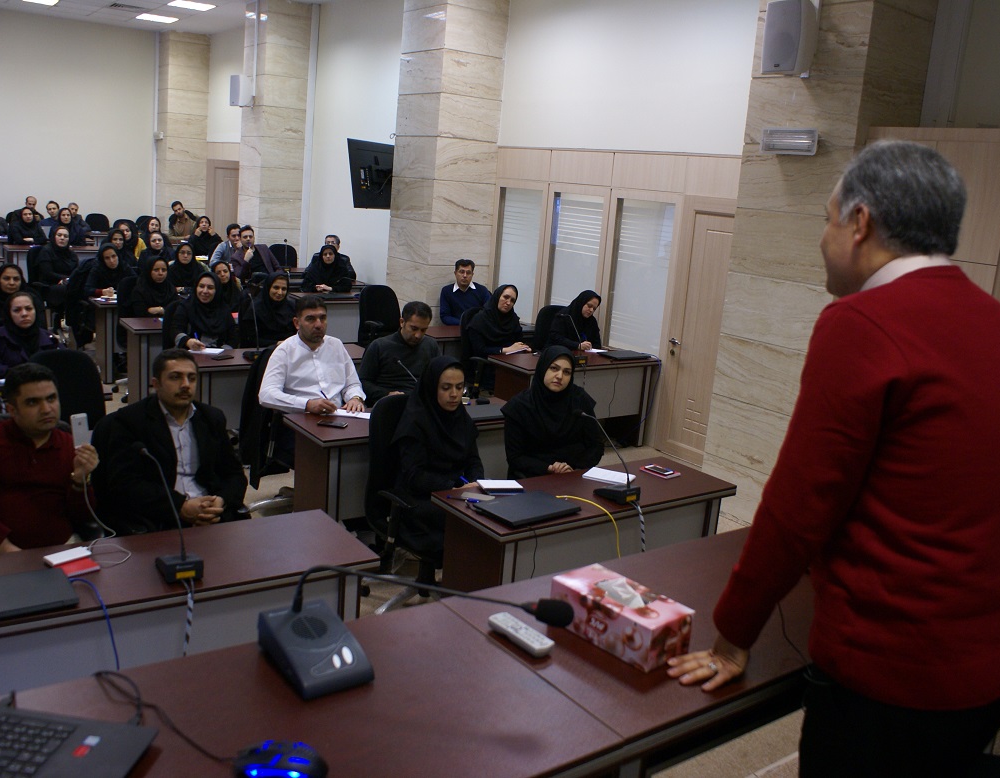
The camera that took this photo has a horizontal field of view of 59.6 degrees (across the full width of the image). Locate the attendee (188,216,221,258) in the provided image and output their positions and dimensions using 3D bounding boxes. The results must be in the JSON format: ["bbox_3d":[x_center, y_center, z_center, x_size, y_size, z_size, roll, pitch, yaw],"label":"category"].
[{"bbox_3d":[-4.235,-1.830,12.584,0.540,1.250,0.750,-5,17,-38],"label":"attendee"}]

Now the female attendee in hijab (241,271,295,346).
[{"bbox_3d":[-1.798,-0.278,7.006,0.520,1.300,0.820,-2,14,-28],"label":"female attendee in hijab"}]

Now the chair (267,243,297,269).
[{"bbox_3d":[-2.953,-1.469,12.229,0.580,1.060,0.600,-5,16,-36],"label":"chair"}]

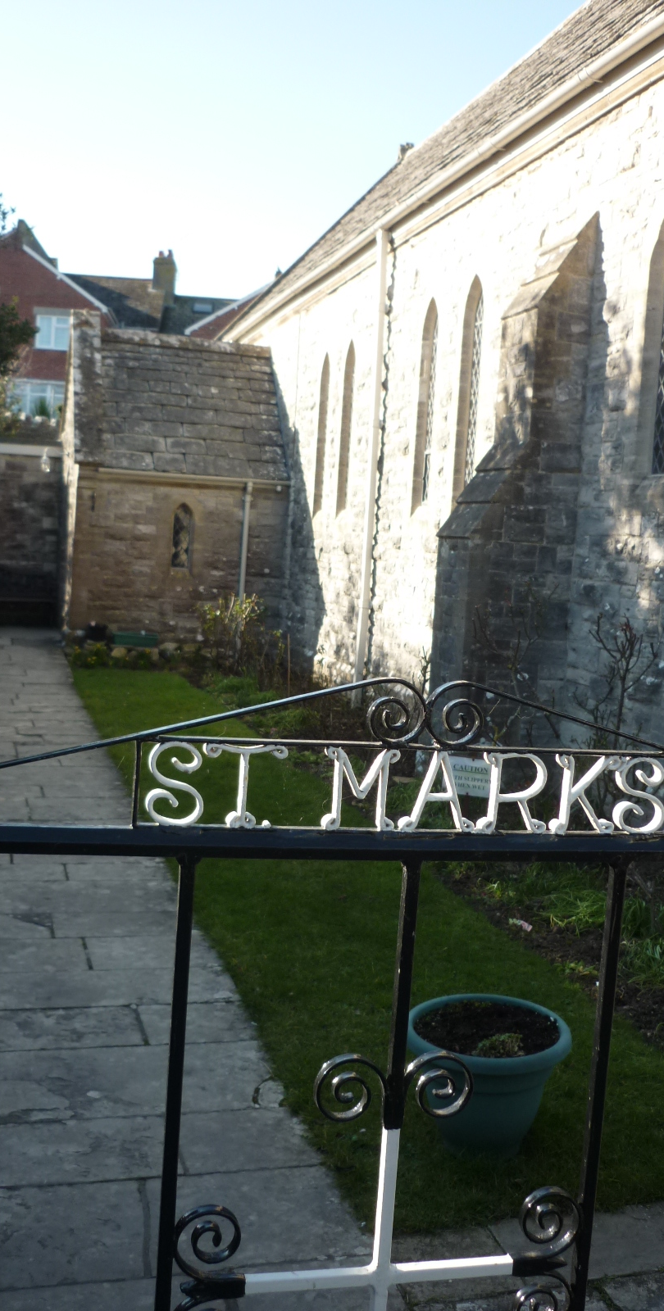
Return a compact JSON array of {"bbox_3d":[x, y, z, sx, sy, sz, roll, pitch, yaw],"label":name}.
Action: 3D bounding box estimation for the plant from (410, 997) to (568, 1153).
[{"bbox_3d":[0.404,1.115,3.301,0.425,0.310,0.425,2,6,-16],"label":"plant"}]

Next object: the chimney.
[{"bbox_3d":[-6.416,-14.461,47.883,0.850,2.200,0.800,3,6,-6],"label":"chimney"}]

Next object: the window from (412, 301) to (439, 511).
[{"bbox_3d":[0.825,-2.074,10.479,0.140,1.820,0.420,2,6,-16],"label":"window"}]

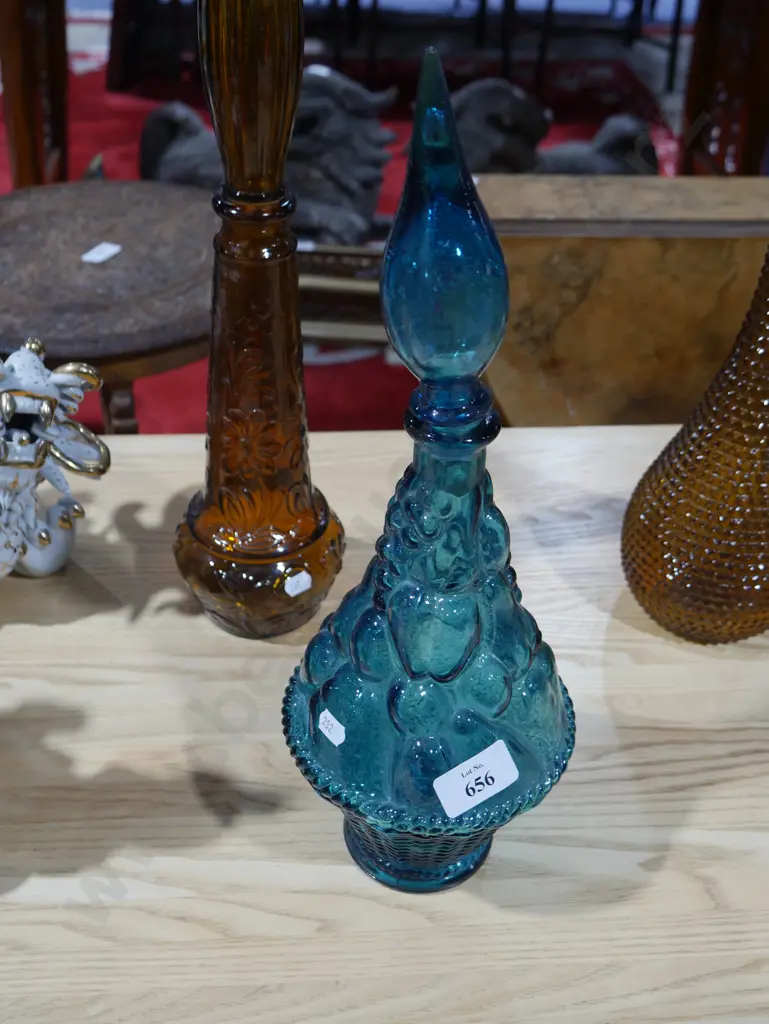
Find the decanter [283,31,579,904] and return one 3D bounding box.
[{"bbox_3d":[0.026,0.011,0.470,0.146,0.404,0.146,2,37,0],"label":"decanter"}]

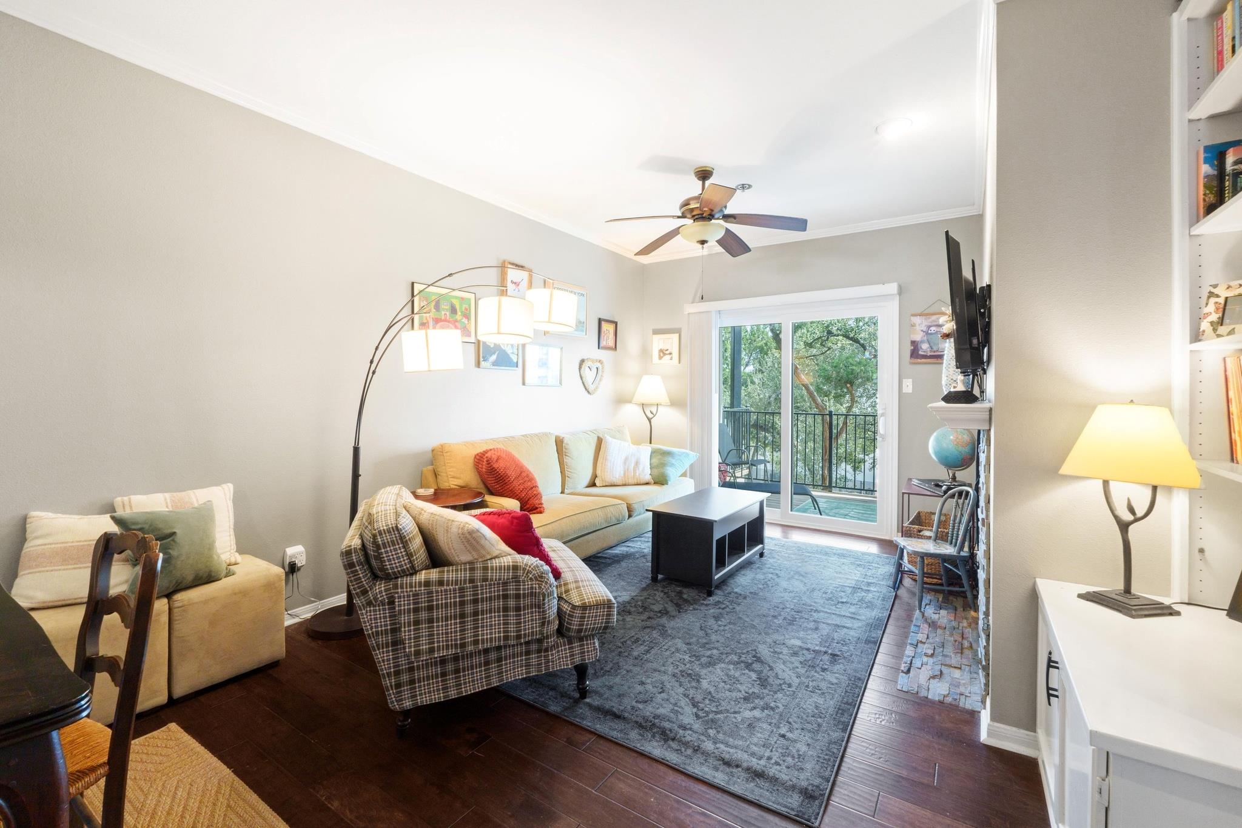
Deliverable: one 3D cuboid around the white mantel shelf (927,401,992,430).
[{"bbox_3d":[1.720,-0.010,2.640,0.205,0.105,1.500,1,2,33],"label":"white mantel shelf"}]

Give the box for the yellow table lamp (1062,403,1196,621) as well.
[{"bbox_3d":[1.528,0.266,1.555,0.310,0.615,0.310,0,2,-7],"label":"yellow table lamp"}]

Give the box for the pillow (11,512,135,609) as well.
[{"bbox_3d":[-2.143,0.575,2.098,0.390,0.380,0.140,-1,-10,-33],"label":"pillow"}]

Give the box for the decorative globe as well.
[{"bbox_3d":[2.360,0.290,3.680,0.320,0.410,0.320,1,2,33],"label":"decorative globe"}]

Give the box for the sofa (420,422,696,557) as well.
[{"bbox_3d":[-0.327,0.644,4.222,0.890,0.930,2.420,1,2,33],"label":"sofa"}]

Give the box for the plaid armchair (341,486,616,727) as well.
[{"bbox_3d":[-0.656,0.740,2.380,1.000,0.870,0.930,-1,2,-20],"label":"plaid armchair"}]

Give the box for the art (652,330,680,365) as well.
[{"bbox_3d":[0.489,-0.712,5.679,0.335,0.335,0.030,1,2,33],"label":"art"}]

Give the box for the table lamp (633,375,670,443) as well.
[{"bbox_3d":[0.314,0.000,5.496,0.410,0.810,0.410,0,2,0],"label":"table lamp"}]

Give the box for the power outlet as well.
[{"bbox_3d":[-1.785,0.793,2.839,0.045,0.125,0.100,1,2,33],"label":"power outlet"}]

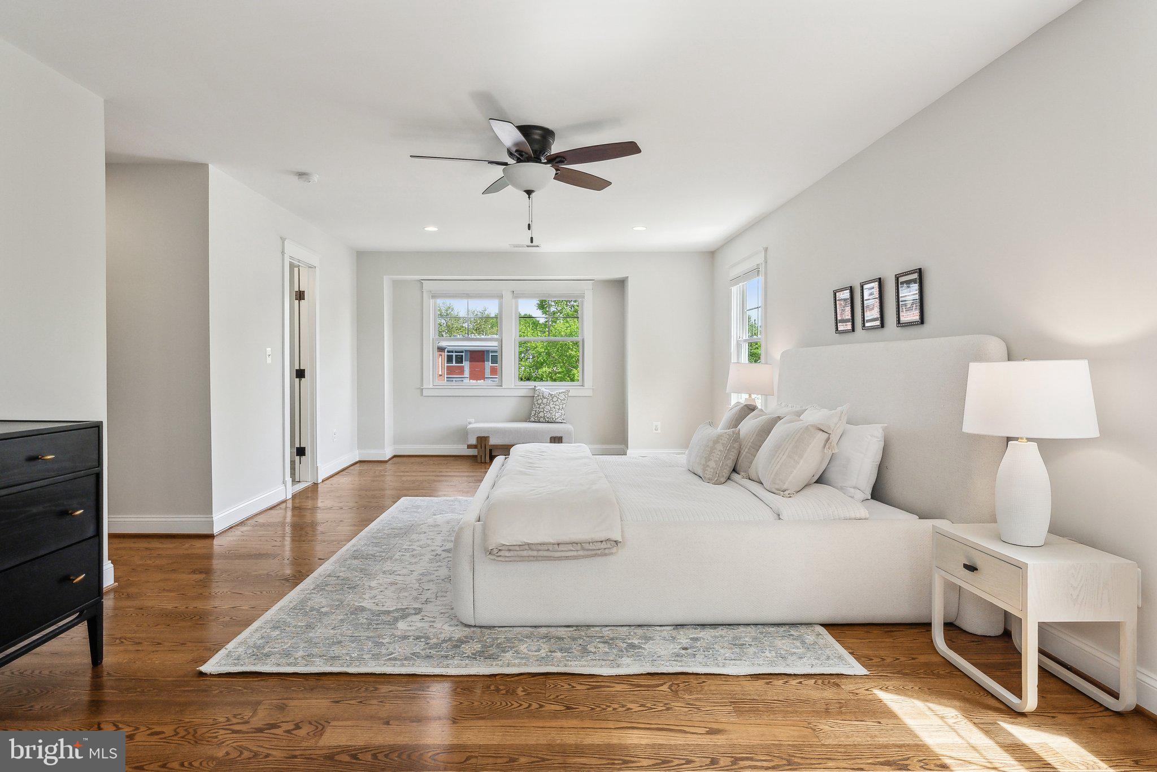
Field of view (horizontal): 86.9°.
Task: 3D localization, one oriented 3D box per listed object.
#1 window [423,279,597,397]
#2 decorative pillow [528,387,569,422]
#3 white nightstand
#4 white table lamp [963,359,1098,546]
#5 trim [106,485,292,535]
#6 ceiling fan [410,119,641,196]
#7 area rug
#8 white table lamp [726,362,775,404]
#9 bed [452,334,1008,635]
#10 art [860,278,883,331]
[{"bbox_3d":[-0.885,-0.603,7.660,2.160,1.450,0.110,0,2,-2],"label":"window"},{"bbox_3d":[-0.370,0.218,7.470,0.460,0.460,0.140,0,-13,-2],"label":"decorative pillow"},{"bbox_3d":[1.672,0.832,2.287,0.370,0.495,0.500,0,2,-2],"label":"white nightstand"},{"bbox_3d":[1.659,0.243,2.280,0.405,0.685,0.405,0,2,-2],"label":"white table lamp"},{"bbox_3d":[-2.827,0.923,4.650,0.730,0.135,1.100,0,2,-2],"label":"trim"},{"bbox_3d":[-0.281,-1.274,3.550,1.310,0.380,1.310,0,2,-2],"label":"ceiling fan"},{"bbox_3d":[-0.193,1.017,3.775,2.490,0.012,2.970,0,2,-1],"label":"area rug"},{"bbox_3d":[1.525,0.125,5.400,0.405,0.685,0.405,0,2,-2],"label":"white table lamp"},{"bbox_3d":[0.586,0.382,3.705,2.410,1.285,2.200,0,2,-2],"label":"bed"},{"bbox_3d":[1.774,-0.492,3.690,0.025,0.295,0.220,0,2,-2],"label":"art"}]

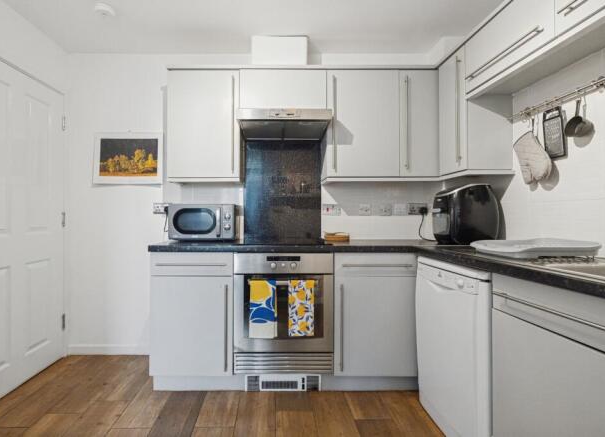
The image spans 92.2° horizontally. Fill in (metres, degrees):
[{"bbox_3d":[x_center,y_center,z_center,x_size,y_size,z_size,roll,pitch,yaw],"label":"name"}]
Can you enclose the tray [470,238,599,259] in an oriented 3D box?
[{"bbox_3d":[0.970,0.127,1.295,0.360,0.065,0.370,0,0,-6],"label":"tray"}]

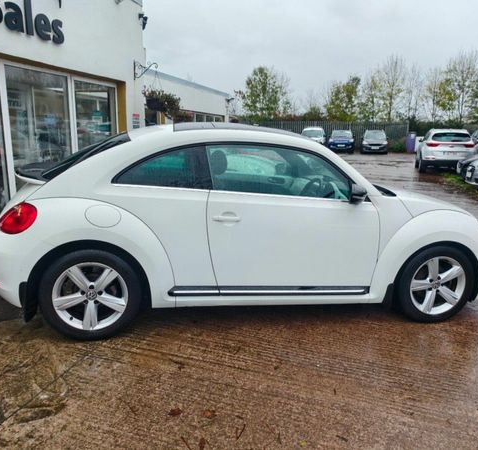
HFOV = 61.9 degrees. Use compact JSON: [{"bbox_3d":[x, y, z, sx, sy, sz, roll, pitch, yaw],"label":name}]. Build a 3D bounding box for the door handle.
[{"bbox_3d":[-0.085,-0.043,2.686,0.200,0.047,0.050,0,14,-10],"label":"door handle"}]

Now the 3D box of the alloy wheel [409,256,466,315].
[{"bbox_3d":[1.512,0.446,3.129,0.490,0.490,0.210,0,14,-10],"label":"alloy wheel"}]

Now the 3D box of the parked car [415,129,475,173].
[{"bbox_3d":[8.247,-3.026,16.084,1.855,1.640,4.460,7,14,20],"label":"parked car"}]

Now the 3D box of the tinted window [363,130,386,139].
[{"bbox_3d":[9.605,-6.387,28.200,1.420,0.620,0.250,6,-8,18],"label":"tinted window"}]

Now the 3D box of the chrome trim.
[{"bbox_3d":[0.252,0.473,2.871,1.490,0.062,0.040,1,13,-11],"label":"chrome trim"}]

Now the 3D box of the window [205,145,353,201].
[{"bbox_3d":[0.284,-0.377,2.853,1.060,0.415,0.080,0,-10,-10],"label":"window"}]

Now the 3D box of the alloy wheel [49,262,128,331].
[{"bbox_3d":[-0.986,0.452,2.705,0.482,0.482,0.180,0,14,-10],"label":"alloy wheel"}]

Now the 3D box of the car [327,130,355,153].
[{"bbox_3d":[7.709,-6.152,29.400,1.830,1.660,4.450,6,14,15],"label":"car"}]

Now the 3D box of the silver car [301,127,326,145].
[{"bbox_3d":[5.712,-6.290,29.791,1.770,1.700,4.200,5,14,12],"label":"silver car"}]

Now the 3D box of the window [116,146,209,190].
[{"bbox_3d":[-0.515,-0.396,2.707,0.635,0.318,0.080,1,-12,-6],"label":"window"}]

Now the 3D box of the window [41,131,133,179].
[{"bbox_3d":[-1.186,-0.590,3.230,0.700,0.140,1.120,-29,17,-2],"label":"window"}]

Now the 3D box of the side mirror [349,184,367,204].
[{"bbox_3d":[0.813,-0.208,2.723,0.130,0.150,0.200,0,14,-10],"label":"side mirror"}]

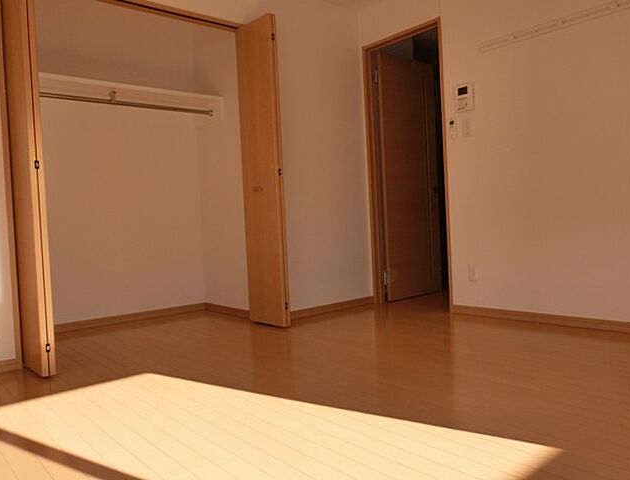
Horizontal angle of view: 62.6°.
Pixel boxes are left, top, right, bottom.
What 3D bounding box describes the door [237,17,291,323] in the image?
[{"bbox_3d":[-0.361,-0.450,3.563,0.059,2.043,0.399,-4,3,-41],"label":"door"}]

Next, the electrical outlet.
[{"bbox_3d":[1.087,0.227,3.560,0.010,0.118,0.069,-4,3,-41],"label":"electrical outlet"}]

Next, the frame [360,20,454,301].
[{"bbox_3d":[0.738,-0.529,3.995,0.134,2.095,0.762,-4,3,-41],"label":"frame"}]

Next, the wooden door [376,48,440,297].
[{"bbox_3d":[0.833,-0.544,4.536,0.729,2.061,0.034,-4,3,-41],"label":"wooden door"}]

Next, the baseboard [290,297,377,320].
[{"bbox_3d":[0.123,0.520,3.950,0.963,0.063,0.013,-4,3,-41],"label":"baseboard"}]

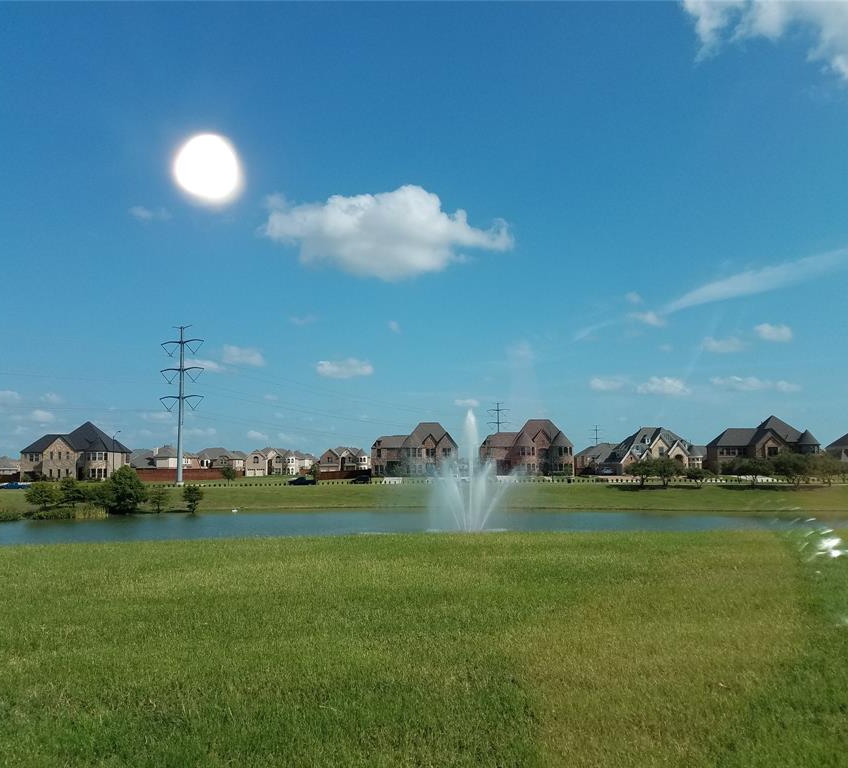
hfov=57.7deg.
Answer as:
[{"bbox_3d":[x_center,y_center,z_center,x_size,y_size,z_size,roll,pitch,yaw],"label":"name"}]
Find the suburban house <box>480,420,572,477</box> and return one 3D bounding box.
[{"bbox_3d":[23.038,14.577,175.438,19.300,12.910,16.000,-1,-6,0],"label":"suburban house"}]

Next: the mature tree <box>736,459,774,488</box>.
[{"bbox_3d":[59.122,16.059,138.000,6.820,5.380,6.820,-1,-6,0],"label":"mature tree"}]

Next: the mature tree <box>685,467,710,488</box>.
[{"bbox_3d":[48.873,16.734,136.935,4.630,3.710,4.490,-1,-6,0],"label":"mature tree"}]

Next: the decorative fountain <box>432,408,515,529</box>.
[{"bbox_3d":[4.323,7.782,70.000,7.460,11.100,7.460,-1,-6,0],"label":"decorative fountain"}]

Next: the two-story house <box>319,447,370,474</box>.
[{"bbox_3d":[-25.309,24.243,246.441,15.500,9.000,14.000,-1,-6,0],"label":"two-story house"}]

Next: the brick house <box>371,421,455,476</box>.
[{"bbox_3d":[-2.003,15.106,176.607,19.200,12.200,16.000,-1,-6,0],"label":"brick house"}]

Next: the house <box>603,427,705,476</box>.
[{"bbox_3d":[52.152,15.460,175.559,20.130,11.030,16.500,-1,-6,0],"label":"house"}]

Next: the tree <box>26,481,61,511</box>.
[{"bbox_3d":[-53.926,15.802,109.000,5.390,3.680,5.390,-1,-6,0],"label":"tree"}]

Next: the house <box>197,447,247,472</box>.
[{"bbox_3d":[-61.850,24.164,236.095,11.660,8.870,14.500,-1,-6,0],"label":"house"}]

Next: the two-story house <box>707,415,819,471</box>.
[{"bbox_3d":[72.147,13.732,168.628,22.500,12.600,16.000,-1,-6,0],"label":"two-story house"}]

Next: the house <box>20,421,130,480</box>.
[{"bbox_3d":[-78.157,15.288,174.718,18.920,13.390,14.500,-1,-6,0],"label":"house"}]

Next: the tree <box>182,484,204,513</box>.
[{"bbox_3d":[-31.454,15.621,104.952,3.000,3.780,2.910,-1,-6,0],"label":"tree"}]

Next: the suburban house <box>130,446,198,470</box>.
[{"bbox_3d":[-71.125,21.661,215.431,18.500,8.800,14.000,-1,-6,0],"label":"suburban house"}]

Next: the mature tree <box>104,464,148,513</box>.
[{"bbox_3d":[-41.036,14.540,106.089,6.070,6.840,5.890,-1,-6,0],"label":"mature tree"}]

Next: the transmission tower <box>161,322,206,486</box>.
[{"bbox_3d":[-52.905,4.616,168.581,11.600,35.180,1.500,-3,-7,23],"label":"transmission tower"}]

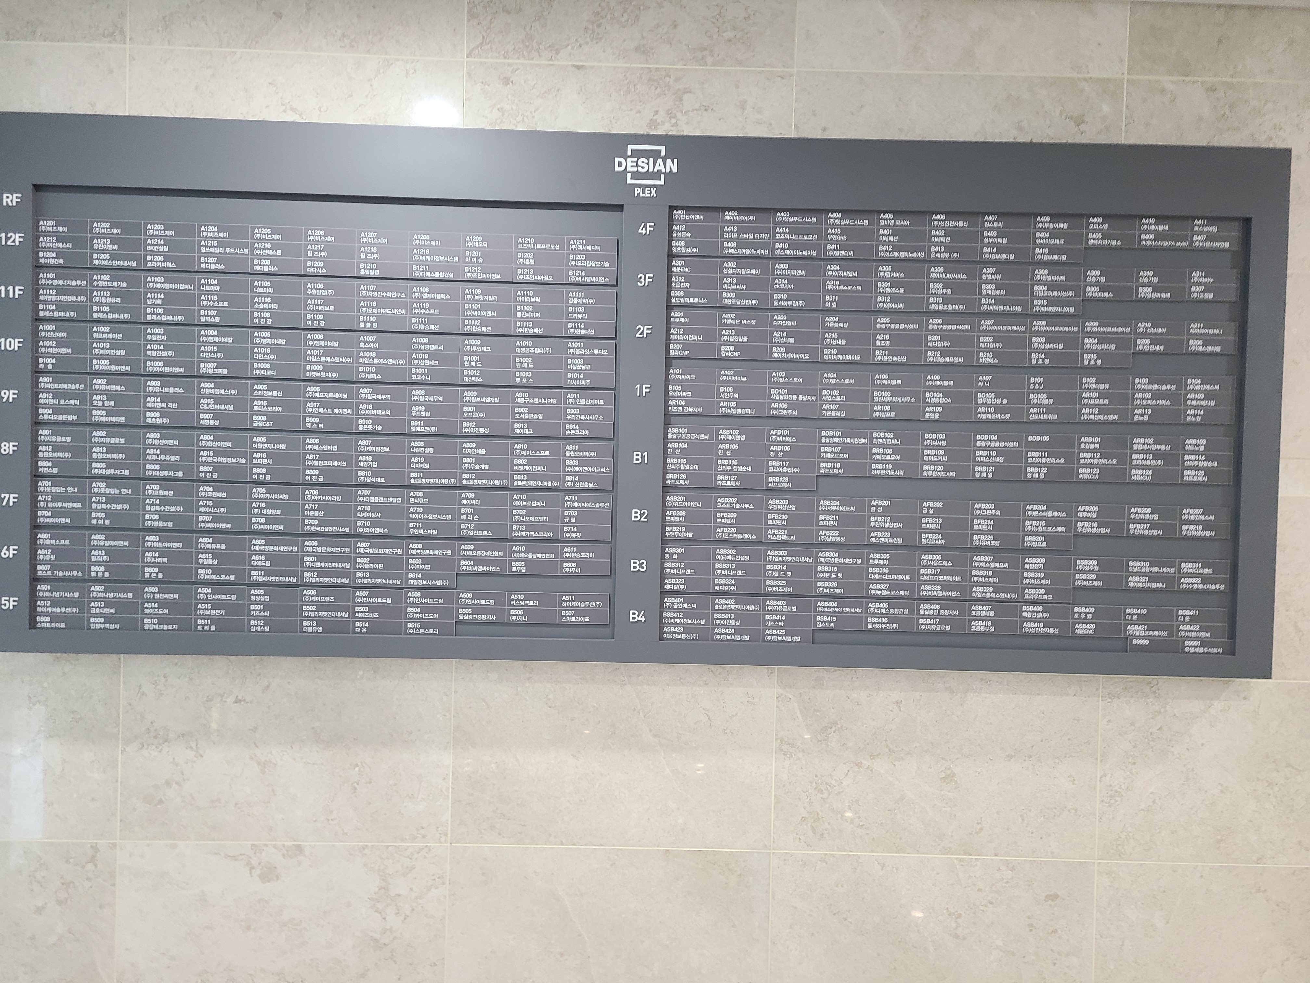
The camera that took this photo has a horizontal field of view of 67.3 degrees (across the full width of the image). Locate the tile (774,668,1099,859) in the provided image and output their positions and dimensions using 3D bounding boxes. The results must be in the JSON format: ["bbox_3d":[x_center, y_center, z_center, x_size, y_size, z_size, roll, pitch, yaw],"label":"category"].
[{"bbox_3d":[0.613,0.592,2.155,0.700,0.400,0.020,1,1,-1],"label":"tile"}]

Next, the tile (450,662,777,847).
[{"bbox_3d":[-0.091,0.574,2.145,0.700,0.400,0.020,1,1,-1],"label":"tile"}]

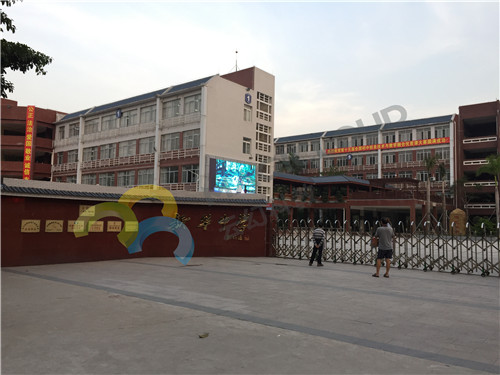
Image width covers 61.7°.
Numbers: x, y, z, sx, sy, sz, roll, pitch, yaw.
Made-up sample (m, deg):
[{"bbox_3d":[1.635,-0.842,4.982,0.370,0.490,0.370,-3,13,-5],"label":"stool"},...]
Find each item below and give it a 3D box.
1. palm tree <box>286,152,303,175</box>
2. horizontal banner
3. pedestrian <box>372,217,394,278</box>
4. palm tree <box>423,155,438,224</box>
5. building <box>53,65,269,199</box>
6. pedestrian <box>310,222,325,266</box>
[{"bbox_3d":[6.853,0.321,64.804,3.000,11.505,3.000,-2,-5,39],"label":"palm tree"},{"bbox_3d":[23.568,-7.322,74.555,22.342,0.870,0.060,-2,-5,39],"label":"horizontal banner"},{"bbox_3d":[3.888,1.753,12.200,0.620,1.730,0.450,1,-4,0],"label":"pedestrian"},{"bbox_3d":[19.854,0.604,46.000,1.750,8.400,1.750,0,-4,23],"label":"palm tree"},{"bbox_3d":[-13.150,-4.160,55.542,31.688,18.518,11.600,-2,-5,39],"label":"building"},{"bbox_3d":[2.433,2.044,15.100,0.500,1.590,0.420,0,-4,23],"label":"pedestrian"}]

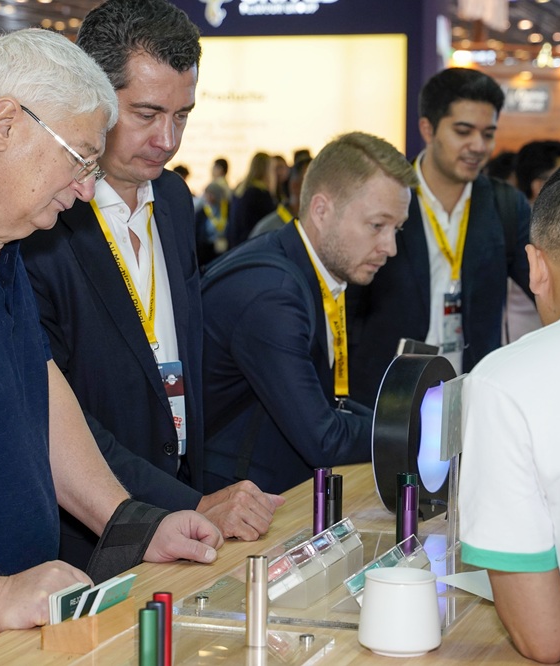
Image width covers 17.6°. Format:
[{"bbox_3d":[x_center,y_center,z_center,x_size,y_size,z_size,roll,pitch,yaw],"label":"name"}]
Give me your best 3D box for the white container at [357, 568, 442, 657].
[{"bbox_3d":[0.122,0.282,1.817,0.084,0.078,0.084,1,5,0],"label":"white container"}]

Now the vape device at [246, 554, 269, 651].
[{"bbox_3d":[-0.022,0.265,1.786,0.021,0.088,0.021,0,5,-6],"label":"vape device"}]

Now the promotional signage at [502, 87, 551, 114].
[{"bbox_3d":[3.085,-2.898,22.500,0.610,0.370,0.050,1,5,6],"label":"promotional signage"}]

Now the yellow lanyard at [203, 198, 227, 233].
[{"bbox_3d":[-0.532,-0.993,15.000,0.200,0.330,0.140,1,5,9],"label":"yellow lanyard"}]

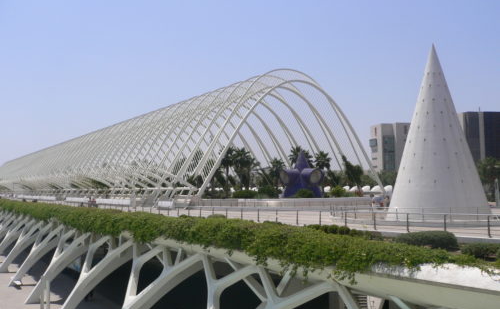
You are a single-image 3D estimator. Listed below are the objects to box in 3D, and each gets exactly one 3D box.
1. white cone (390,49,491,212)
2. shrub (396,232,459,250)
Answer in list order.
[{"bbox_3d":[14.699,-1.794,40.004,8.057,13.999,8.057,0,-4,0],"label":"white cone"},{"bbox_3d":[7.709,3.774,22.203,1.300,0.701,3.058,3,-5,-33],"label":"shrub"}]

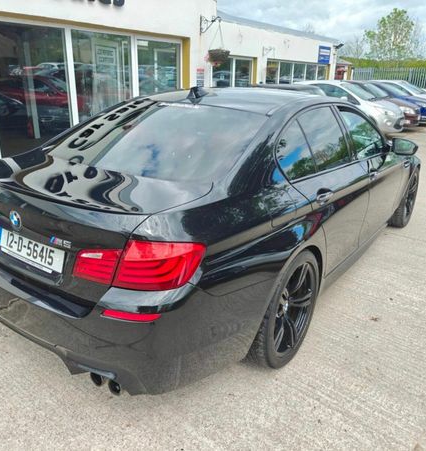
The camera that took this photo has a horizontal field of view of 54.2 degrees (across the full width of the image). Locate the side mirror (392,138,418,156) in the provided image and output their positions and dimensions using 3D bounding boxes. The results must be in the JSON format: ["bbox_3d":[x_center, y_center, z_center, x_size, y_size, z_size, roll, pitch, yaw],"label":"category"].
[{"bbox_3d":[1.705,-0.694,3.697,0.230,0.140,0.160,13,22,33],"label":"side mirror"}]

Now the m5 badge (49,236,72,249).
[{"bbox_3d":[-0.615,0.070,1.681,0.135,0.034,0.010,13,13,30],"label":"m5 badge"}]

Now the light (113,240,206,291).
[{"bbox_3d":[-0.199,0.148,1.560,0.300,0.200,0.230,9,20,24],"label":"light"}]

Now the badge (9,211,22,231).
[{"bbox_3d":[-0.865,-0.017,1.825,0.084,0.084,0.014,14,13,32],"label":"badge"}]

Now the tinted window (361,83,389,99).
[{"bbox_3d":[5.798,-4.755,14.661,0.820,0.140,1.350,45,36,16],"label":"tinted window"}]

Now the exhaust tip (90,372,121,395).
[{"bbox_3d":[-0.413,0.641,1.762,0.200,0.095,0.120,14,23,32],"label":"exhaust tip"}]

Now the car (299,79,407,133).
[{"bbox_3d":[4.130,-3.768,13.134,3.680,1.500,1.670,14,23,32],"label":"car"}]

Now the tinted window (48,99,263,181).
[{"bbox_3d":[-0.291,-0.561,2.481,1.250,0.130,0.860,14,44,32],"label":"tinted window"}]

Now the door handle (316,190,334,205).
[{"bbox_3d":[0.636,-0.180,2.366,0.060,0.060,0.230,13,22,33],"label":"door handle"}]

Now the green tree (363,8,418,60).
[{"bbox_3d":[15.656,-15.411,37.301,4.376,7.259,4.606,9,21,20],"label":"green tree"}]

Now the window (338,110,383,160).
[{"bbox_3d":[1.182,-0.755,3.293,0.050,0.440,0.820,-17,4,39],"label":"window"}]

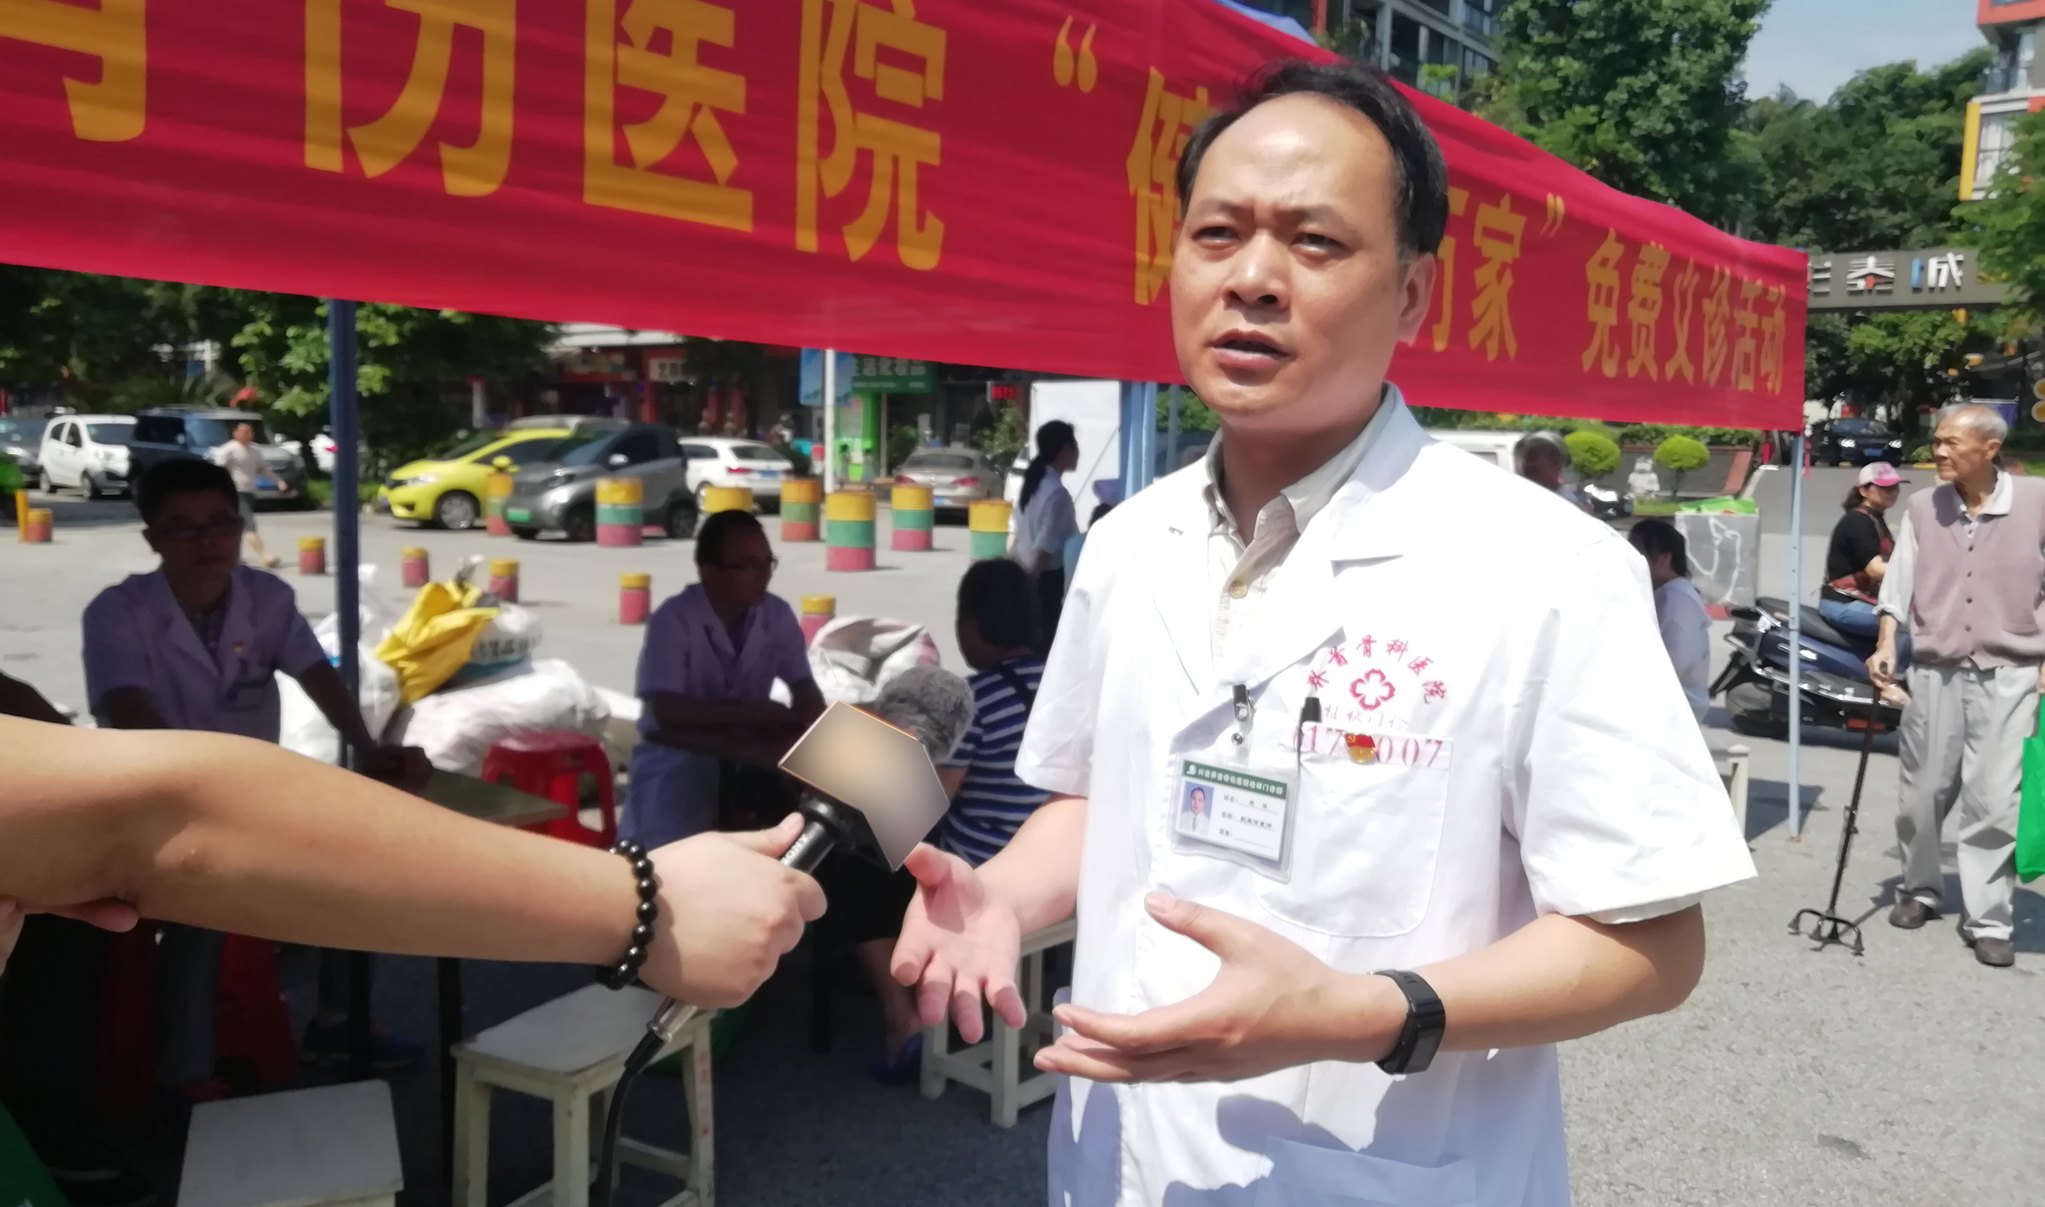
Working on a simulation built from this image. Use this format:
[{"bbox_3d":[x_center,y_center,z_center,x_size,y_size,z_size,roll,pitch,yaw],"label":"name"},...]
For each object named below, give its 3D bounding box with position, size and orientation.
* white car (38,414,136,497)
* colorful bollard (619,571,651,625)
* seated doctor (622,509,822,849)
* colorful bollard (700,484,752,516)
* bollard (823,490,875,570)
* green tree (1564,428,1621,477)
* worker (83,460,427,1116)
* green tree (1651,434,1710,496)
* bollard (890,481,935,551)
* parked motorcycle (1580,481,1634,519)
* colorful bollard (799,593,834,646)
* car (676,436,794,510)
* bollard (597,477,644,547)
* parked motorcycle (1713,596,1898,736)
[{"bbox_3d":[-17.667,-2.849,29.720,3.550,1.520,1.610,7,8,41],"label":"white car"},{"bbox_3d":[-2.999,-0.036,11.900,0.245,0.375,0.245,2,6,0],"label":"colorful bollard"},{"bbox_3d":[-0.749,0.381,3.907,0.570,1.270,0.700,-5,8,-45],"label":"seated doctor"},{"bbox_3d":[-3.484,-0.920,18.256,0.580,0.880,0.580,0,6,-11],"label":"colorful bollard"},{"bbox_3d":[-1.985,-0.859,17.800,0.590,0.880,0.590,2,6,0],"label":"bollard"},{"bbox_3d":[12.997,-3.204,35.000,1.270,1.485,1.270,2,6,0],"label":"green tree"},{"bbox_3d":[-1.650,0.391,3.233,0.620,1.350,0.680,-3,7,-38],"label":"worker"},{"bbox_3d":[16.944,-3.527,39.418,1.430,1.650,1.430,4,6,23],"label":"green tree"},{"bbox_3d":[-1.513,-1.182,21.256,0.580,0.880,0.580,1,6,-4],"label":"bollard"},{"bbox_3d":[13.283,-2.397,35.251,1.700,1.000,0.680,-1,6,-17],"label":"parked motorcycle"},{"bbox_3d":[-1.426,0.126,10.750,0.245,0.375,0.245,2,6,0],"label":"colorful bollard"},{"bbox_3d":[-6.518,-2.576,30.365,4.450,1.490,1.800,6,7,37],"label":"car"},{"bbox_3d":[-5.306,-1.157,20.256,0.580,0.880,0.580,0,6,-15],"label":"bollard"},{"bbox_3d":[4.479,0.221,7.813,1.820,1.130,0.680,7,8,40],"label":"parked motorcycle"}]

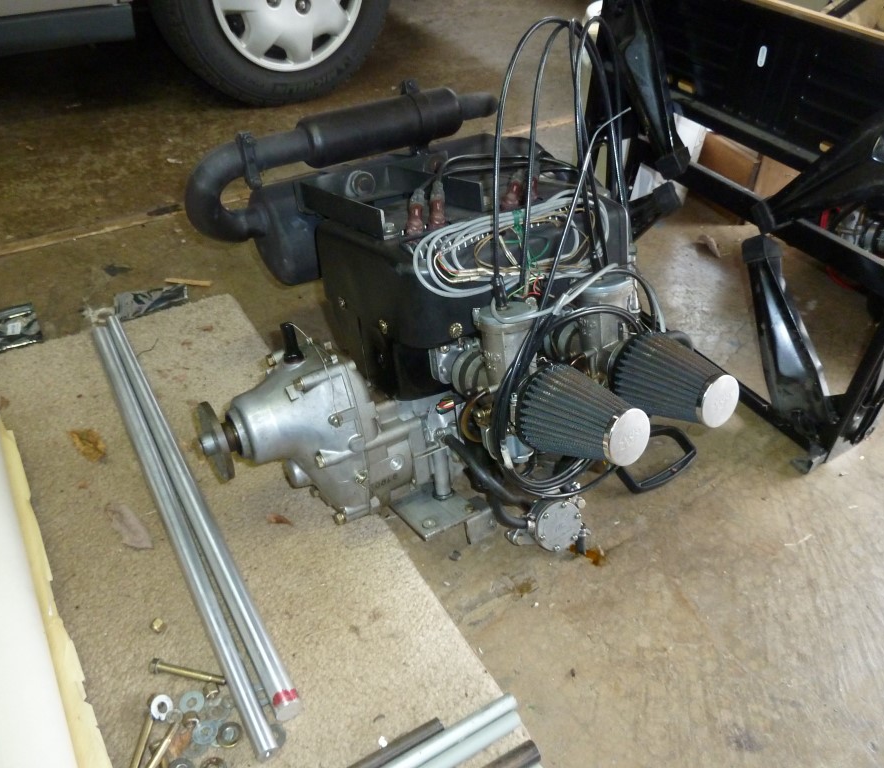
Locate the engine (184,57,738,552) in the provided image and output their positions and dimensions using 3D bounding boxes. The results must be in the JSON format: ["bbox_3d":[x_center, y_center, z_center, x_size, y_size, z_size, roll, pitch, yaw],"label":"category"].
[{"bbox_3d":[0.005,-0.090,0.879,0.611,0.453,0.576,-18,29,-27],"label":"engine"}]

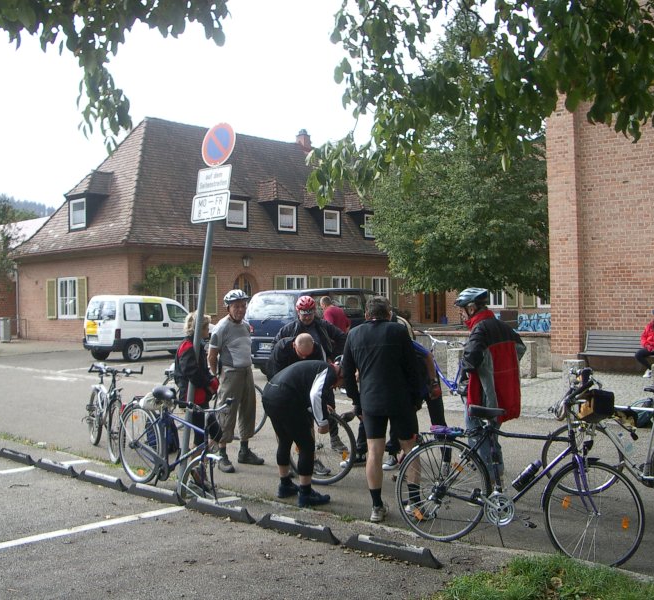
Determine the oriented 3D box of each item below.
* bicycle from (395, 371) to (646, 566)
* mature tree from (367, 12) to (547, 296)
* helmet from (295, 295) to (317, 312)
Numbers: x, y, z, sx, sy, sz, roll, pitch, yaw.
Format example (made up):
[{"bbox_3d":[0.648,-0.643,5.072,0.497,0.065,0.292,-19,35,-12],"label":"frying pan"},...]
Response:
[{"bbox_3d":[1.250,1.074,5.380,1.750,1.200,0.600,-1,0,27],"label":"bicycle"},{"bbox_3d":[4.454,-4.130,26.023,6.400,10.220,6.400,-1,0,42],"label":"mature tree"},{"bbox_3d":[-0.215,0.040,8.400,0.210,0.170,0.280,-1,14,-1],"label":"helmet"}]

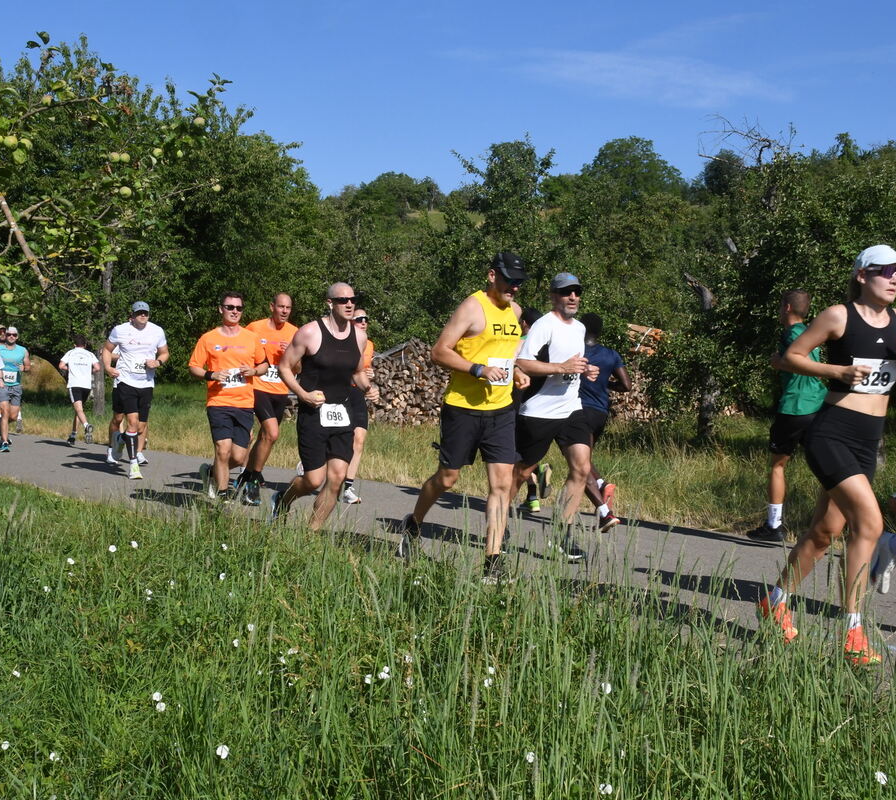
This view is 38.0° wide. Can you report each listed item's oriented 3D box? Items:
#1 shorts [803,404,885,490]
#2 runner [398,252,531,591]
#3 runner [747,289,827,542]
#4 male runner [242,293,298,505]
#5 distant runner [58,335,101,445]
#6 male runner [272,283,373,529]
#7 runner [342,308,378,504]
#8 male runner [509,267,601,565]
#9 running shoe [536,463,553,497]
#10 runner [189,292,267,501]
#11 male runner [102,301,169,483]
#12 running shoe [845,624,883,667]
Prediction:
[{"bbox_3d":[1.562,0.187,5.120,0.320,0.335,0.265,0,1,-36],"label":"shorts"},{"bbox_3d":[0.134,0.093,7.100,0.560,1.786,0.750,0,1,-35],"label":"runner"},{"bbox_3d":[2.384,0.112,9.100,0.500,1.740,0.640,0,1,-37],"label":"runner"},{"bbox_3d":[-1.534,-0.013,11.050,0.580,1.802,0.700,0,1,-30],"label":"male runner"},{"bbox_3d":[-5.726,-0.155,20.200,0.570,1.710,0.680,0,1,-26],"label":"distant runner"},{"bbox_3d":[-0.842,0.090,8.650,0.600,1.760,0.720,0,1,-33],"label":"male runner"},{"bbox_3d":[-0.868,0.062,11.450,0.500,1.718,0.850,0,1,-30],"label":"runner"},{"bbox_3d":[0.647,0.099,8.050,0.530,1.777,0.760,0,1,-35],"label":"male runner"},{"bbox_3d":[0.806,0.662,10.750,0.115,0.290,0.105,8,8,43],"label":"running shoe"},{"bbox_3d":[-1.857,-0.017,10.900,0.610,1.769,0.720,0,1,-26],"label":"runner"},{"bbox_3d":[-3.209,-0.098,13.350,0.650,1.830,0.700,0,1,-26],"label":"male runner"},{"bbox_3d":[1.652,0.986,5.180,0.098,0.125,0.265,1,1,-7],"label":"running shoe"}]

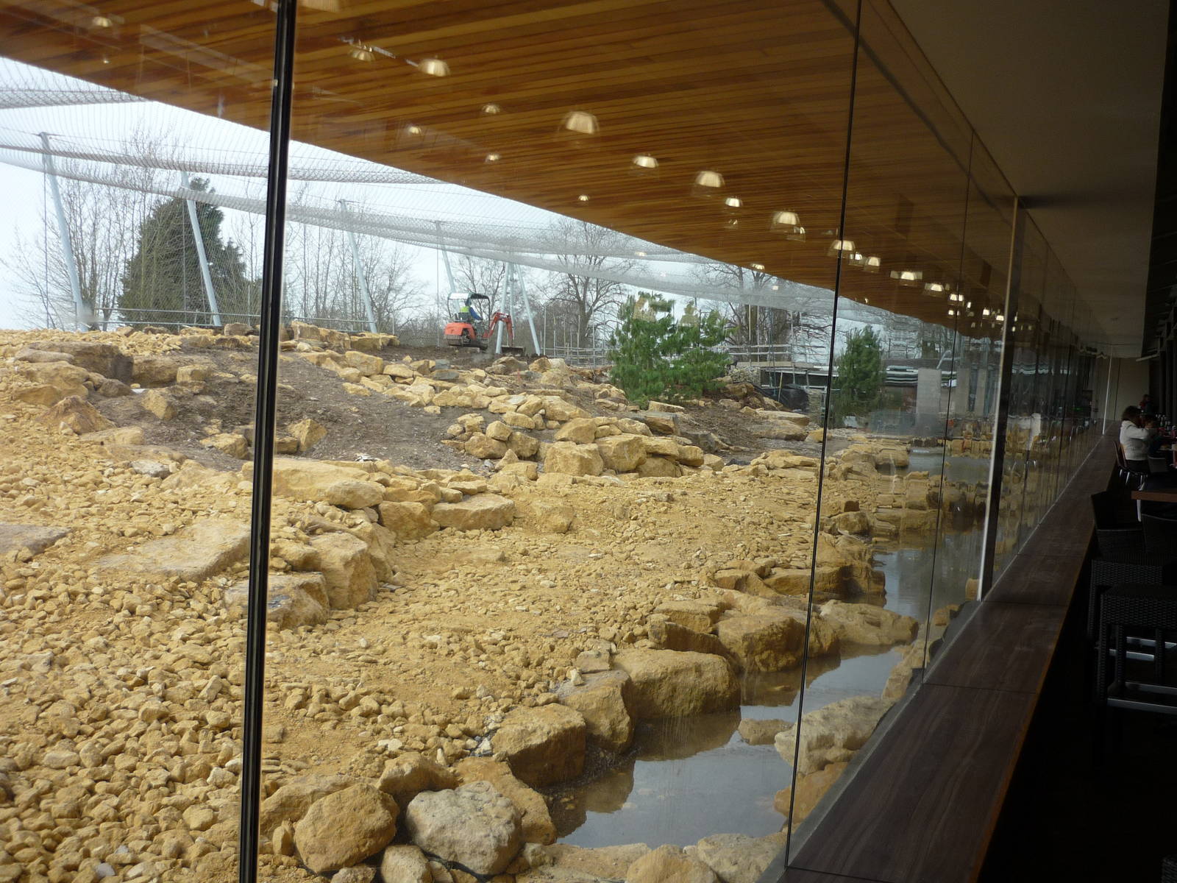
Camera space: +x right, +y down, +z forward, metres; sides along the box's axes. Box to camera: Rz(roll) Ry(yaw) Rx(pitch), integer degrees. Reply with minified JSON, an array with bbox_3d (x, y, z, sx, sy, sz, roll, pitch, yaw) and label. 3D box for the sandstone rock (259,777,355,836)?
[{"bbox_3d":[-1.015,1.329,4.080,0.380,0.200,0.270,3,5,-13],"label":"sandstone rock"}]

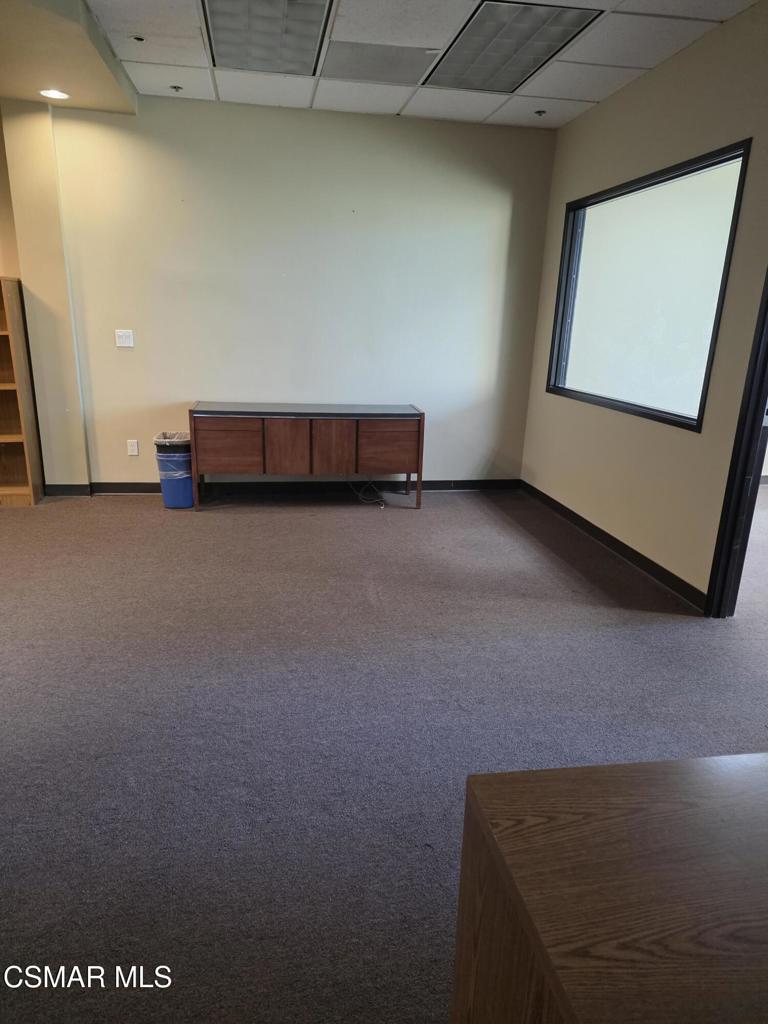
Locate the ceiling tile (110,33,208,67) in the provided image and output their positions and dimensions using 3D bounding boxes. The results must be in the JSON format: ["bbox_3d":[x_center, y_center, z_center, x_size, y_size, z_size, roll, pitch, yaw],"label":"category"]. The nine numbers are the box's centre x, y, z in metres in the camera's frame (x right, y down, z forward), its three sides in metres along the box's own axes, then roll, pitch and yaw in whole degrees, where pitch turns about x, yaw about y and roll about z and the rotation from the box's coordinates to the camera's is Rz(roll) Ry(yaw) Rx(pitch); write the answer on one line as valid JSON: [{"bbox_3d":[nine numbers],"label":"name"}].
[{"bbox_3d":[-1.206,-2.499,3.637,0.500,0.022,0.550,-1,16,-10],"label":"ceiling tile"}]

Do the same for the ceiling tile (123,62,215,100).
[{"bbox_3d":[-1.291,-2.651,4.175,0.506,0.020,0.657,-1,16,-10],"label":"ceiling tile"}]

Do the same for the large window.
[{"bbox_3d":[1.466,-1.279,4.083,0.100,1.308,1.937,-1,16,-10],"label":"large window"}]

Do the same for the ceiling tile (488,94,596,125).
[{"bbox_3d":[1.035,-2.692,4.572,0.558,0.020,0.657,-1,16,-10],"label":"ceiling tile"}]

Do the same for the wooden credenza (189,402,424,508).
[{"bbox_3d":[-0.554,-0.413,5.013,1.620,0.710,0.448,-1,16,-10],"label":"wooden credenza"}]

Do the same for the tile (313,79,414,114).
[{"bbox_3d":[-0.141,-2.671,4.372,0.610,0.020,0.657,-1,16,-10],"label":"tile"}]

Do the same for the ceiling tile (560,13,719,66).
[{"bbox_3d":[1.242,-2.351,3.404,0.550,0.022,0.610,-1,16,-10],"label":"ceiling tile"}]

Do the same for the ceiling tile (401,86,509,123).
[{"bbox_3d":[0.460,-2.682,4.474,0.610,0.020,0.657,-1,16,-10],"label":"ceiling tile"}]

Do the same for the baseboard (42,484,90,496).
[{"bbox_3d":[-2.345,-0.160,5.033,0.310,0.098,0.015,-1,16,-10],"label":"baseboard"}]

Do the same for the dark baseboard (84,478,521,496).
[{"bbox_3d":[-0.520,-0.199,5.383,3.405,0.098,0.015,-1,16,-10],"label":"dark baseboard"}]

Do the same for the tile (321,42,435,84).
[{"bbox_3d":[-0.035,-2.495,3.772,0.610,0.020,0.610,-1,16,-10],"label":"tile"}]

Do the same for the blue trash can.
[{"bbox_3d":[-1.475,-0.300,4.889,0.262,0.502,0.345,-1,16,-10],"label":"blue trash can"}]

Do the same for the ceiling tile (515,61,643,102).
[{"bbox_3d":[1.141,-2.516,3.973,0.558,0.020,0.610,-1,16,-10],"label":"ceiling tile"}]

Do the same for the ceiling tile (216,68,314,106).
[{"bbox_3d":[-0.741,-2.670,4.288,0.615,0.022,0.630,-1,16,-10],"label":"ceiling tile"}]

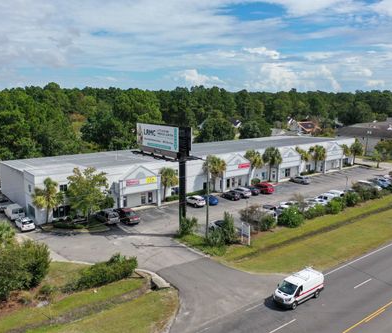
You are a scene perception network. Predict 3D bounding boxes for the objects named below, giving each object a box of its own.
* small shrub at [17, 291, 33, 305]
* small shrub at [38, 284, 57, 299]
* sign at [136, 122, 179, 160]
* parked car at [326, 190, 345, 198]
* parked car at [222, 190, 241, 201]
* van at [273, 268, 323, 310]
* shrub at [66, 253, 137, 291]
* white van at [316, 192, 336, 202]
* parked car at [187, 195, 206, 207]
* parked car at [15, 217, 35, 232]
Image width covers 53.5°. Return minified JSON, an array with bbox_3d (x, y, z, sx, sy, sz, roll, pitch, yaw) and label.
[{"bbox_3d":[-15.743,11.984,35.640,1.350,0.850,1.250,-5,11,-25],"label":"small shrub"},{"bbox_3d":[-14.136,11.825,36.984,1.540,1.030,1.380,-8,13,-37],"label":"small shrub"},{"bbox_3d":[-5.310,-3.861,54.397,0.700,4.000,11.000,-7,12,-36],"label":"sign"},{"bbox_3d":[25.102,5.559,69.879,1.900,1.700,4.700,-8,13,-37],"label":"parked car"},{"bbox_3d":[6.509,5.252,73.671,1.780,1.420,4.550,-7,12,-35],"label":"parked car"},{"bbox_3d":[9.438,11.150,35.933,5.450,2.250,2.030,-7,12,-37],"label":"van"},{"bbox_3d":[-10.071,10.870,40.418,7.800,1.900,2.300,-5,12,-27],"label":"shrub"},{"bbox_3d":[23.144,5.836,68.649,1.930,1.800,4.900,-7,12,-37],"label":"white van"},{"bbox_3d":[-0.435,5.887,67.898,1.830,1.580,4.500,-8,13,-37],"label":"parked car"},{"bbox_3d":[-24.892,7.991,56.382,1.820,1.550,4.350,-8,13,-37],"label":"parked car"}]

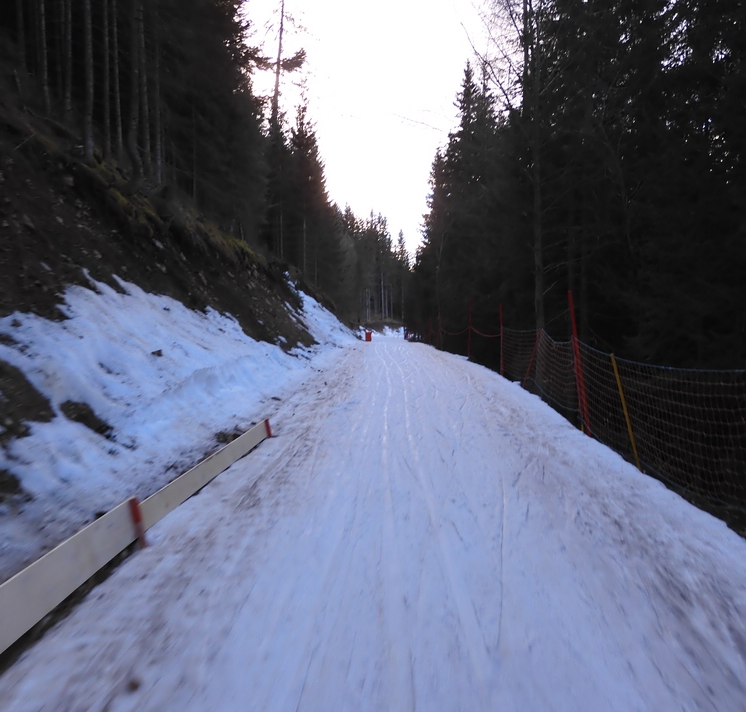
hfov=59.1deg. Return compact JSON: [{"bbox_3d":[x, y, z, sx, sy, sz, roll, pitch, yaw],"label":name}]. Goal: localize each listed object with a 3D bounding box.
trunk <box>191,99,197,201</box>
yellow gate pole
[{"bbox_3d":[-7.483,-8.636,27.550,0.140,4.238,0.140,-1,1,0],"label":"trunk"},{"bbox_3d":[2.060,0.471,5.350,0.030,0.989,0.030,-14,2,0],"label":"yellow gate pole"}]

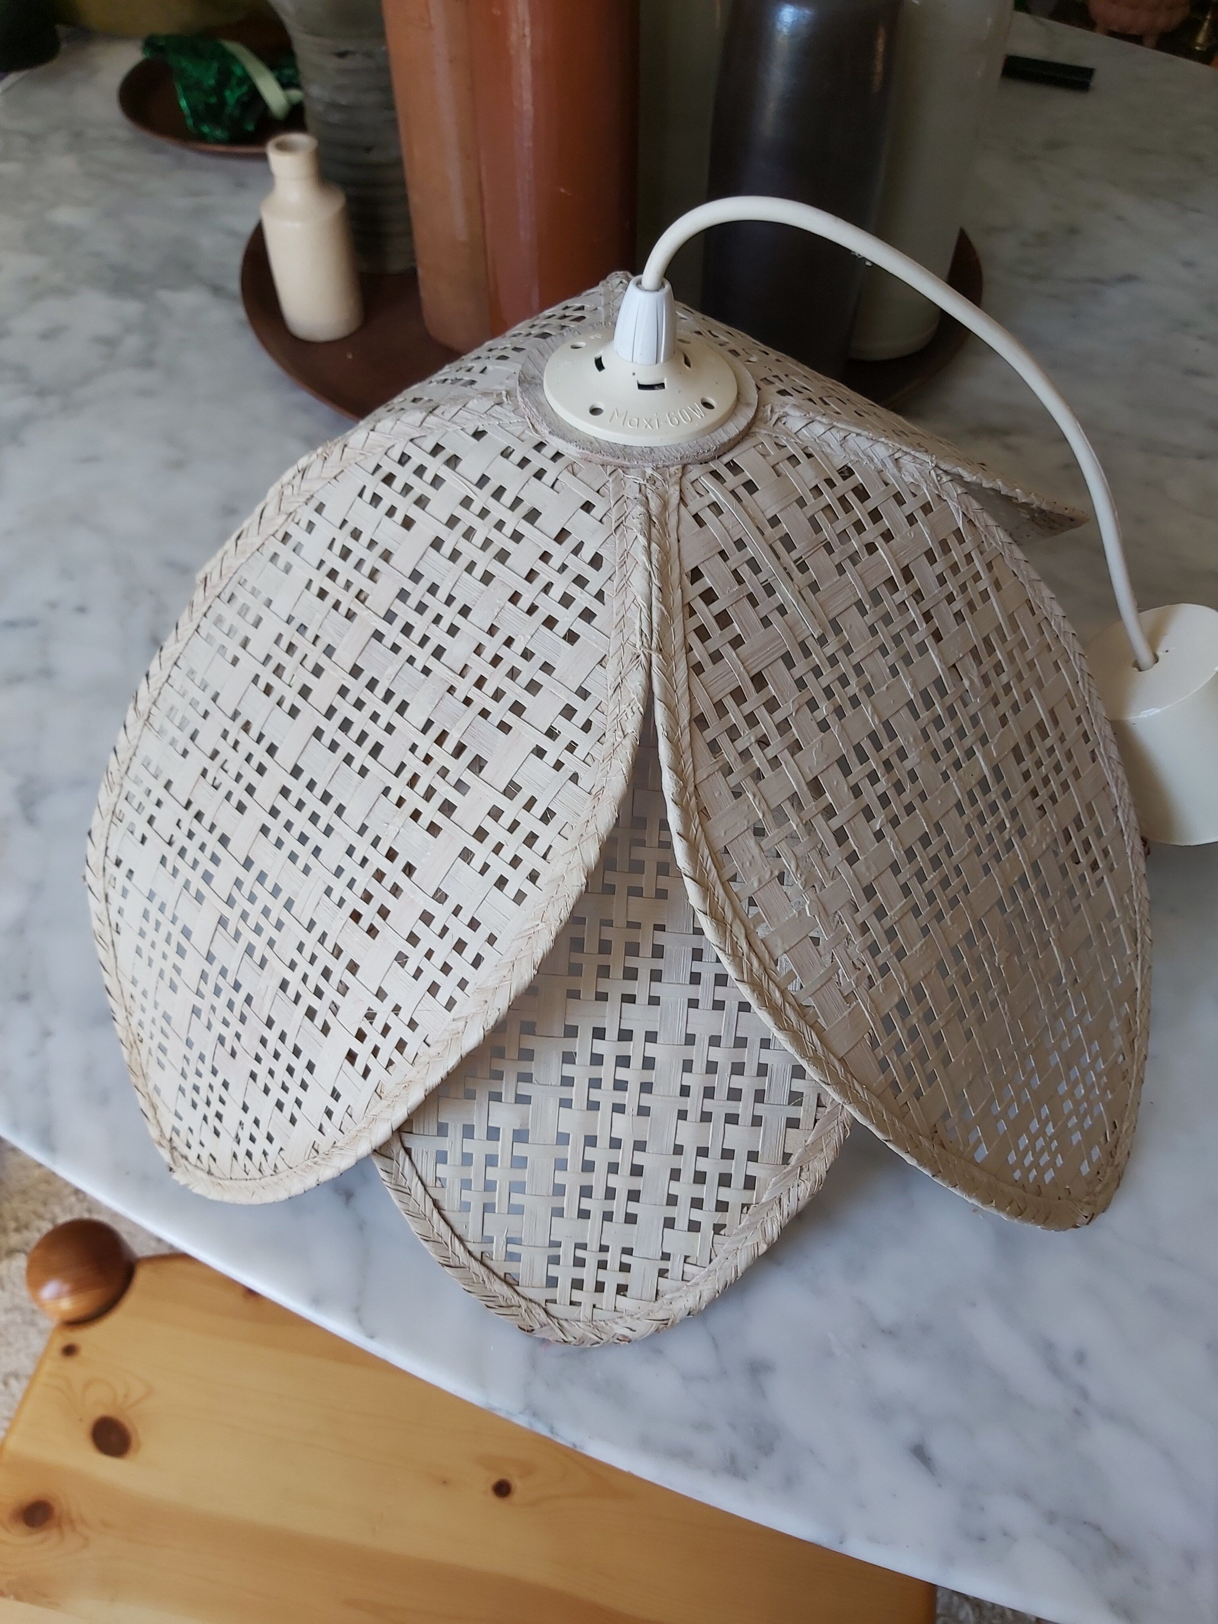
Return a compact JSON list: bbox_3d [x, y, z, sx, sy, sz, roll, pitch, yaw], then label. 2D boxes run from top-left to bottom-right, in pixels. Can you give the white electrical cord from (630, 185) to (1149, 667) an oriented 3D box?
[{"bbox_3d":[0.109,-0.116,0.408,0.200,0.175,0.030,3,51,3],"label":"white electrical cord"}]

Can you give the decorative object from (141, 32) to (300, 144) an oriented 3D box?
[{"bbox_3d":[-0.279,-0.524,0.887,0.135,0.050,0.100,0,51,0],"label":"decorative object"}]

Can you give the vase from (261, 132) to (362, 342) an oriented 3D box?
[{"bbox_3d":[-0.170,-0.325,0.691,0.047,0.101,0.047,0,51,0],"label":"vase"}]

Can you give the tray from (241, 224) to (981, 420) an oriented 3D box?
[{"bbox_3d":[-0.003,-0.347,0.773,0.456,0.020,0.456,0,51,0],"label":"tray"}]

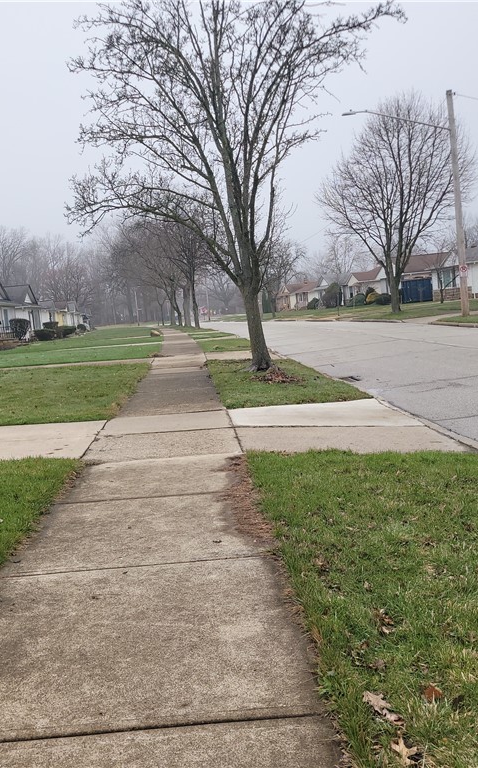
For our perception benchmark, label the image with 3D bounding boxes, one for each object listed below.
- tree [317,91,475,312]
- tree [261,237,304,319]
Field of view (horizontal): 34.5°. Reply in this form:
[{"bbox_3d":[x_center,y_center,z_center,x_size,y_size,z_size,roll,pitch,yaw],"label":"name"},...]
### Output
[{"bbox_3d":[8.760,-10.080,42.500,8.700,12.300,8.700,-6,5,0],"label":"tree"},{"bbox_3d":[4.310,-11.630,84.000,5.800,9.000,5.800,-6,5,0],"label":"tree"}]

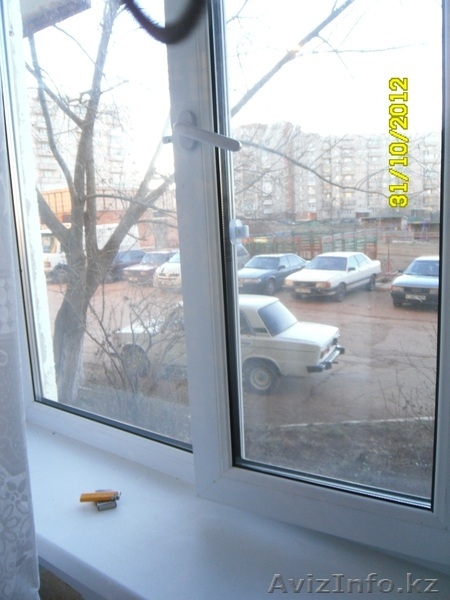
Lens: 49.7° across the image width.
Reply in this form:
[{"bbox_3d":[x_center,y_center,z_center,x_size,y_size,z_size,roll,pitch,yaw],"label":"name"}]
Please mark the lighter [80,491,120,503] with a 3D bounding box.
[{"bbox_3d":[-0.257,0.407,1.003,0.080,0.011,0.023,-3,9,-1],"label":"lighter"}]

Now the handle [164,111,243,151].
[{"bbox_3d":[-0.027,-0.285,0.814,0.132,0.082,0.052,3,10,28],"label":"handle"}]

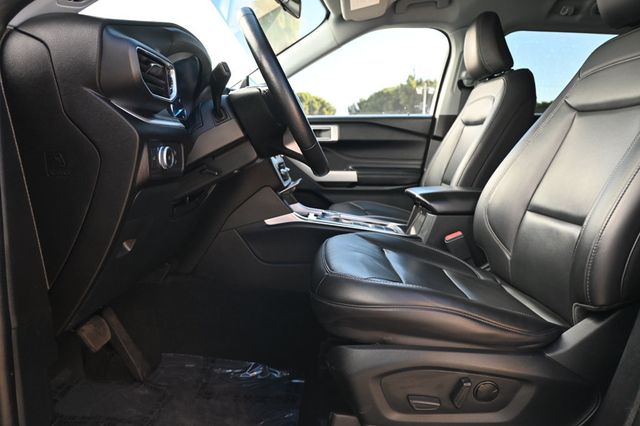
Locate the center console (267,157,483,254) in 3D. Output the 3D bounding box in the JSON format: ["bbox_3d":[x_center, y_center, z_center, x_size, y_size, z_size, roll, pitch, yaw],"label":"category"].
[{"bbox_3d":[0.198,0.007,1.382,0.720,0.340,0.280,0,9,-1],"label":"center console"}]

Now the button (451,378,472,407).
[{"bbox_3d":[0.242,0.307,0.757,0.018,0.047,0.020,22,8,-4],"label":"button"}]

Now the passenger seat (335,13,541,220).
[{"bbox_3d":[0.364,-0.263,1.729,0.760,0.980,0.540,0,9,-1],"label":"passenger seat"}]

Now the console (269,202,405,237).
[{"bbox_3d":[0.053,0.008,1.379,0.420,0.090,0.270,0,9,-1],"label":"console"}]

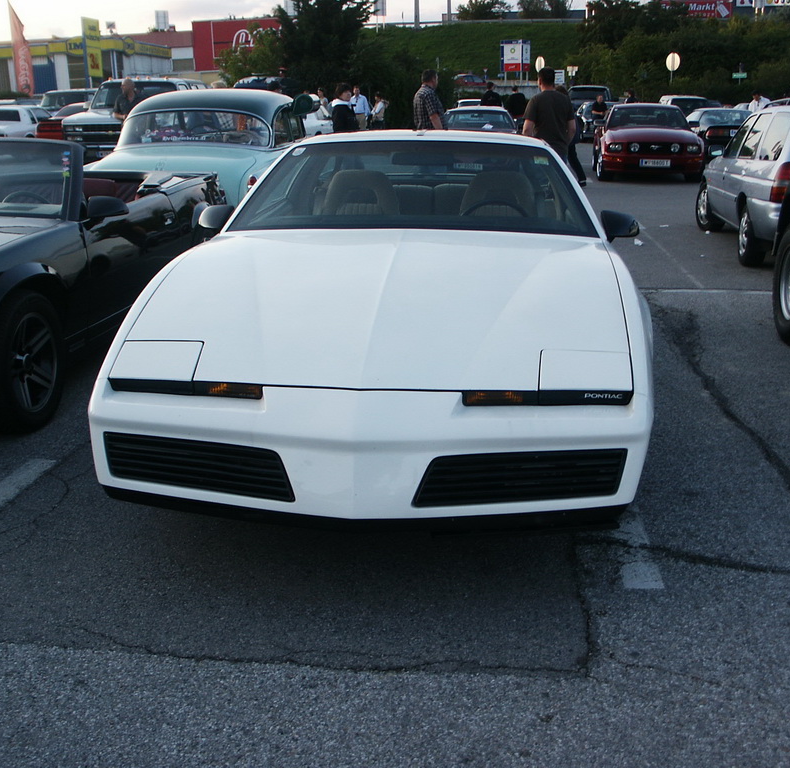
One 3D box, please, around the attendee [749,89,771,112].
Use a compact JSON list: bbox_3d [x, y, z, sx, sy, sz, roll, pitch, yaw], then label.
[{"bbox_3d":[8.640,-6.124,24.719,0.520,1.700,0.380,3,15,14],"label":"attendee"}]

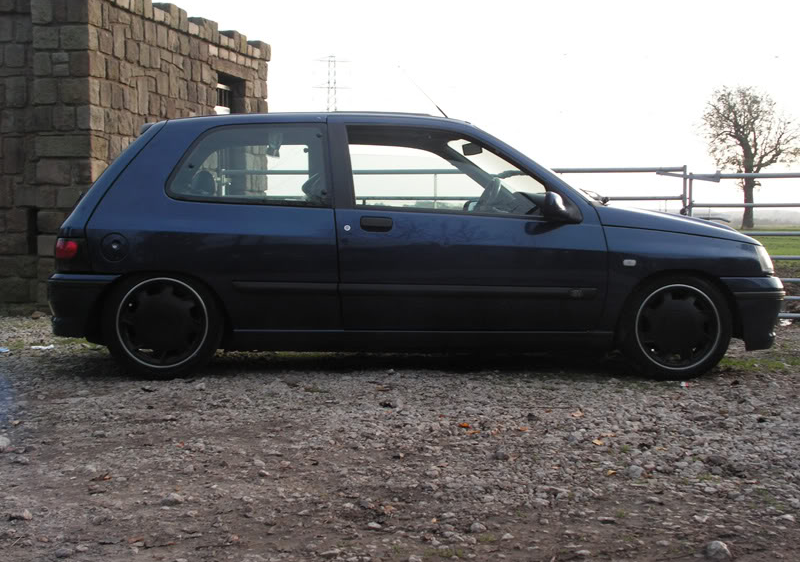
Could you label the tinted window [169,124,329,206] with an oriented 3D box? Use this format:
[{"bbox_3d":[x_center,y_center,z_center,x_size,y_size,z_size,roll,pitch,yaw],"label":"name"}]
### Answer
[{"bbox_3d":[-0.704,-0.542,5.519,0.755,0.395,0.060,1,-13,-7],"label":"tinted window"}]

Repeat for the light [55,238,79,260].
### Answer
[{"bbox_3d":[-1.533,-0.150,5.447,0.120,0.110,0.160,1,3,-7],"label":"light"}]

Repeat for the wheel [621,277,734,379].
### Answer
[{"bbox_3d":[1.344,0.216,5.832,0.546,0.546,0.195,1,3,-7],"label":"wheel"}]

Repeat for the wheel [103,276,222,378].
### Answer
[{"bbox_3d":[-1.108,0.184,5.524,0.546,0.546,0.195,1,3,-7],"label":"wheel"}]

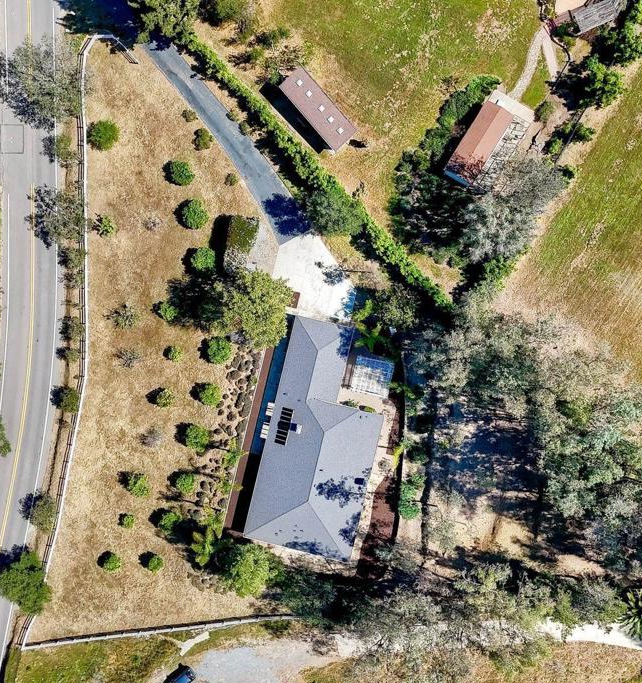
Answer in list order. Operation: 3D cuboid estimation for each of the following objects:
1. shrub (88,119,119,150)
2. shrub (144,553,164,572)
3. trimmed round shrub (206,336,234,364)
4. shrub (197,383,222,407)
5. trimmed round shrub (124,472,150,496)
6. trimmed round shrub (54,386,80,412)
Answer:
[{"bbox_3d":[-29.900,-28.580,102.850,3.900,2.300,3.900,0,90,0],"label":"shrub"},{"bbox_3d":[-23.440,31.530,105.050,2.100,1.900,2.100,0,90,0],"label":"shrub"},{"bbox_3d":[-14.168,1.256,103.235,3.350,2.600,3.570,0,91,0],"label":"trimmed round shrub"},{"bbox_3d":[-15.370,7.410,102.400,3.300,2.600,3.300,0,90,0],"label":"shrub"},{"bbox_3d":[-25.707,20.326,104.179,2.890,2.600,3.030,0,91,0],"label":"trimmed round shrub"},{"bbox_3d":[-35.180,8.250,103.450,2.900,2.100,3.100,0,90,0],"label":"trimmed round shrub"}]

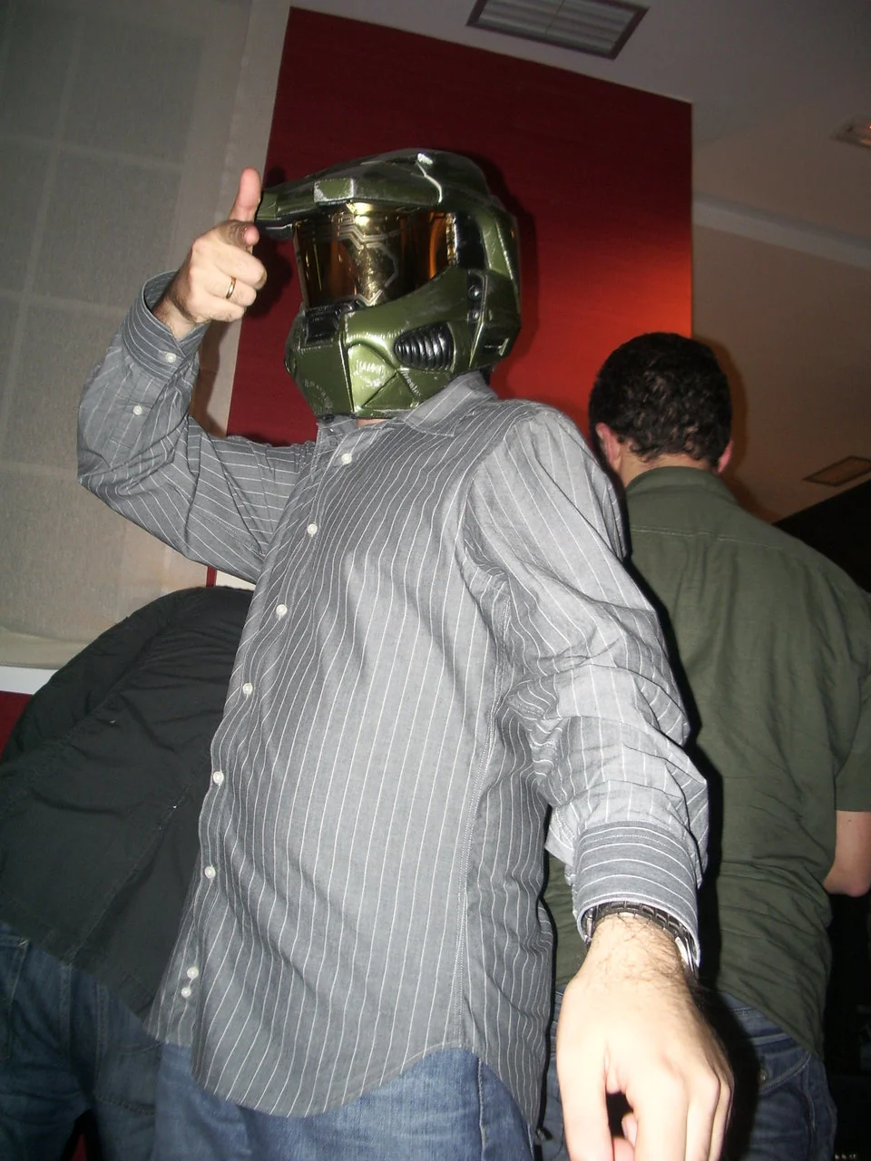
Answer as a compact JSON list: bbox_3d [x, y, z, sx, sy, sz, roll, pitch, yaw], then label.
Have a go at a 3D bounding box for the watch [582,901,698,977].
[{"bbox_3d":[0.120,0.209,0.680,0.062,0.042,0.064,-21,-69,16],"label":"watch"}]

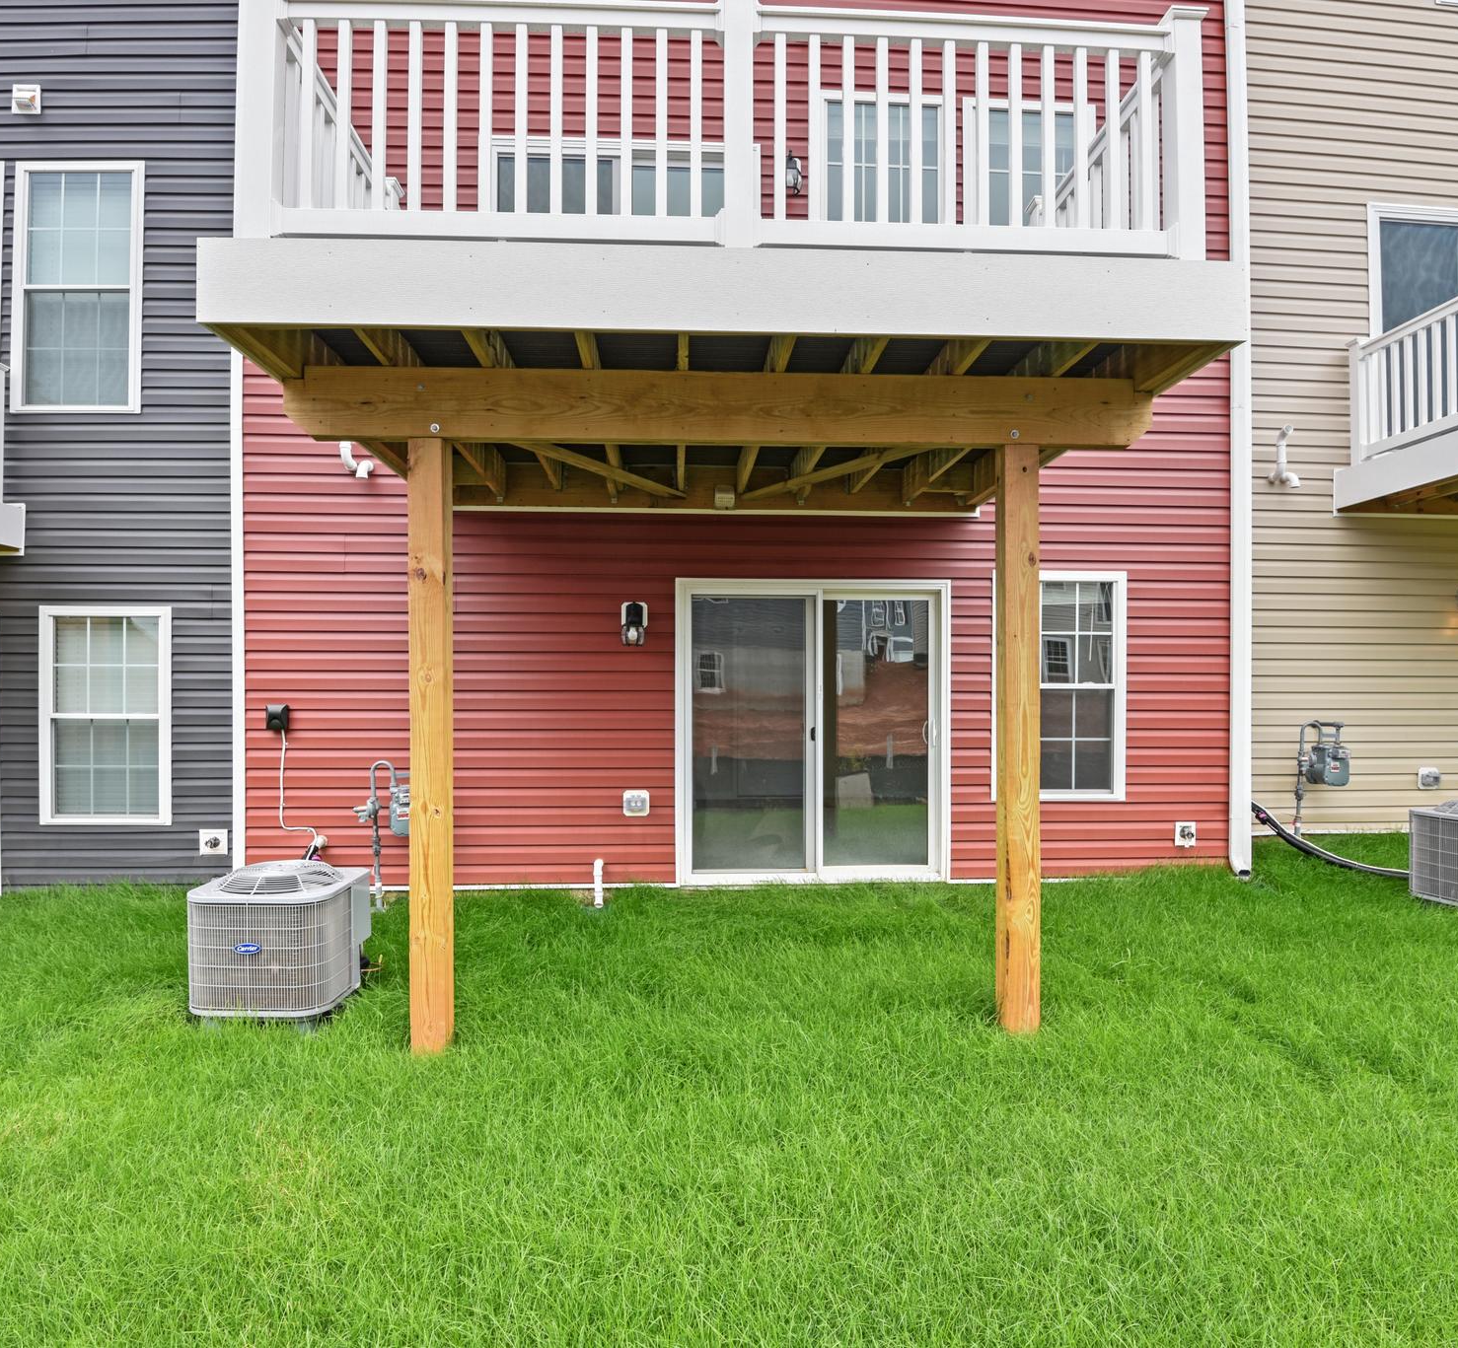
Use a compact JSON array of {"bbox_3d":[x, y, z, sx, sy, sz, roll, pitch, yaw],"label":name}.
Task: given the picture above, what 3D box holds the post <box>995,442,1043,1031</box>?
[{"bbox_3d":[1.244,0.277,3.886,0.140,2.485,0.140,0,0,-4],"label":"post"}]

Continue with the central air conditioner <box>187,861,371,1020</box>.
[{"bbox_3d":[-2.058,1.180,4.210,0.600,0.620,0.600,0,0,-2],"label":"central air conditioner"}]

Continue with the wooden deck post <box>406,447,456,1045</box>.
[{"bbox_3d":[-1.233,0.292,3.734,0.140,2.500,0.140,0,0,-4],"label":"wooden deck post"}]

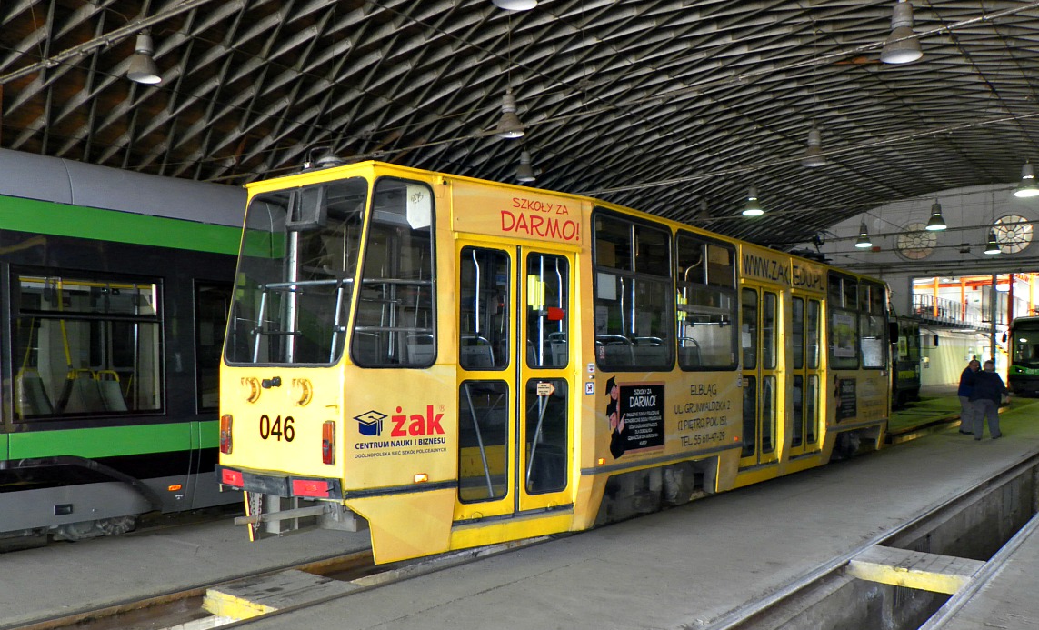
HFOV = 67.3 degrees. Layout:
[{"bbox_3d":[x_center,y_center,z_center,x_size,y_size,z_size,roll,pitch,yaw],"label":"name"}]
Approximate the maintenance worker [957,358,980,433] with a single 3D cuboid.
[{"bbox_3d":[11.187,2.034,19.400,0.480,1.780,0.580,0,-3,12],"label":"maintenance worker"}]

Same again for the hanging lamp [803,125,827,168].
[{"bbox_3d":[6.072,-3.501,16.087,0.510,0.790,0.510,1,-3,0],"label":"hanging lamp"}]

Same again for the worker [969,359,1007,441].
[{"bbox_3d":[10.859,1.961,18.100,0.780,1.800,0.480,2,-3,-9],"label":"worker"}]

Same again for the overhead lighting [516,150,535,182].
[{"bbox_3d":[0.140,-3.664,18.981,0.510,0.790,0.510,1,-3,0],"label":"overhead lighting"}]

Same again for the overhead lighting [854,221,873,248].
[{"bbox_3d":[12.095,-2.850,27.398,0.510,0.790,0.510,1,-3,0],"label":"overhead lighting"}]

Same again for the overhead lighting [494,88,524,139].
[{"bbox_3d":[-0.147,-3.630,13.943,0.510,0.790,0.510,1,-3,0],"label":"overhead lighting"}]

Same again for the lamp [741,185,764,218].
[{"bbox_3d":[6.536,-3.247,21.785,0.510,0.790,0.510,1,-3,0],"label":"lamp"}]

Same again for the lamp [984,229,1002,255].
[{"bbox_3d":[17.309,-2.690,28.582,0.510,0.790,0.510,1,-3,0],"label":"lamp"}]

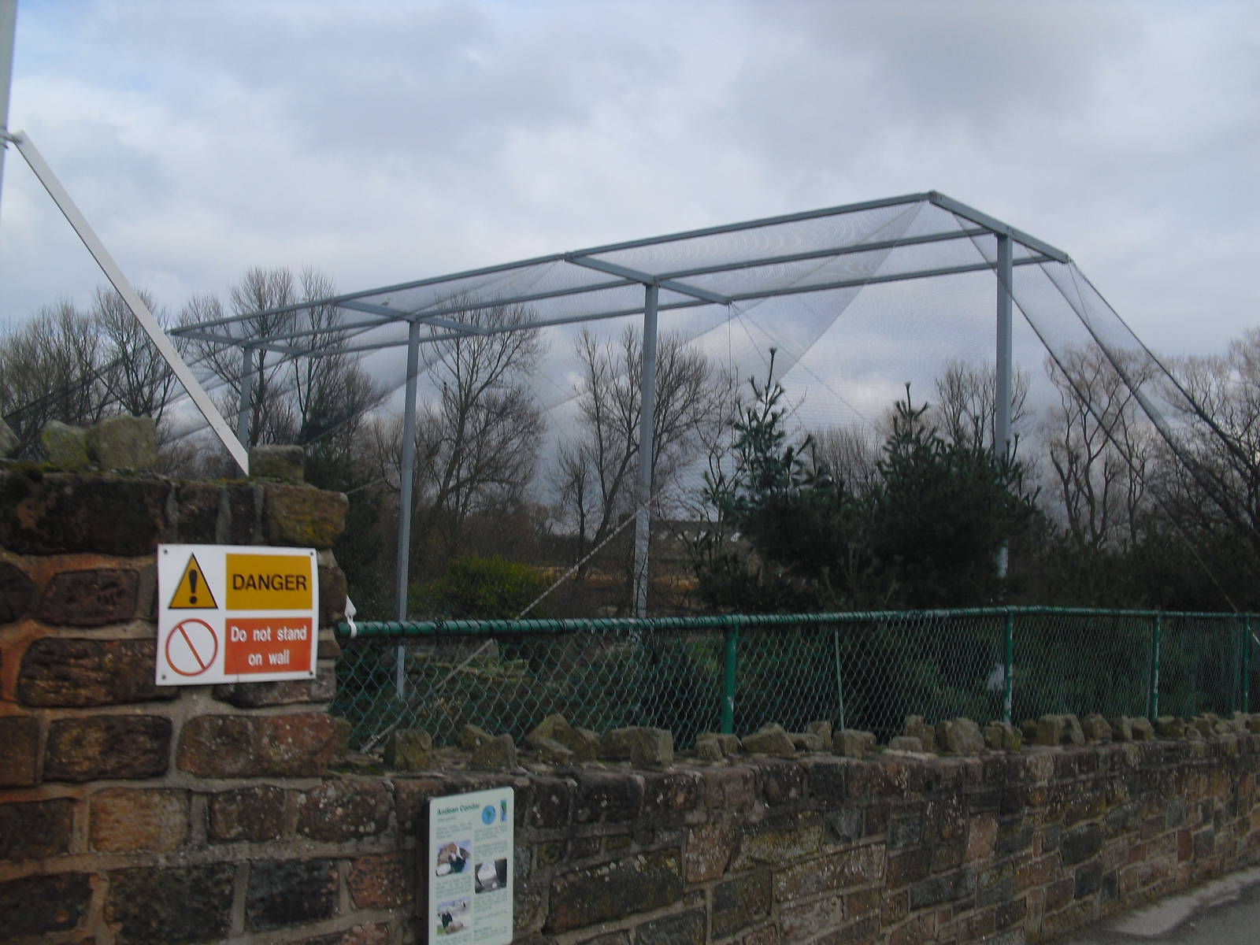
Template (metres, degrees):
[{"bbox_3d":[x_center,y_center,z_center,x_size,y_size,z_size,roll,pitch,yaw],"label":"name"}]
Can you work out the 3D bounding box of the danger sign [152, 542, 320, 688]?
[{"bbox_3d":[-0.869,0.317,2.928,0.010,0.300,0.395,-8,-9,43],"label":"danger sign"}]

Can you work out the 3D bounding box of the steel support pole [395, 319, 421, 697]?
[{"bbox_3d":[-2.630,0.403,15.515,0.090,4.490,0.090,-1,-4,43],"label":"steel support pole"}]

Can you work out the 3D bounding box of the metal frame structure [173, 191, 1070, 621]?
[{"bbox_3d":[-1.241,0.321,14.219,11.500,4.610,2.330,-1,-4,43],"label":"metal frame structure"}]

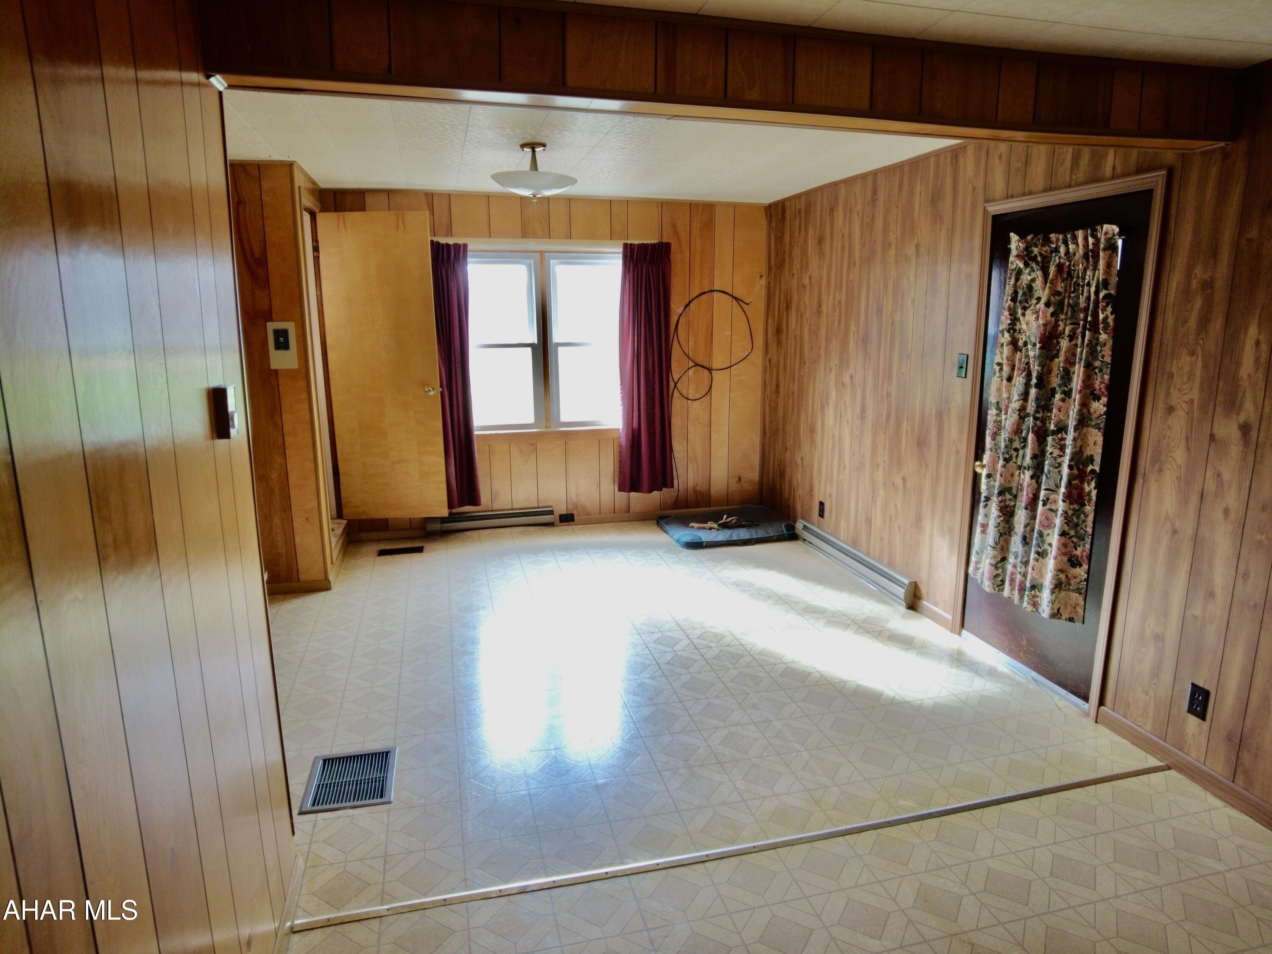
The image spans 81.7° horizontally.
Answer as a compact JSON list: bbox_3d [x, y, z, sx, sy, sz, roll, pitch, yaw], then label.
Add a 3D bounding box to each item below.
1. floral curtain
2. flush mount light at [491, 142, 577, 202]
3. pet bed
[{"bbox_3d":[1.704,-0.228,3.059,0.100,1.560,0.680,-3,12,-14],"label":"floral curtain"},{"bbox_3d":[-0.509,-1.518,3.686,0.425,0.265,0.425,-3,12,-14],"label":"flush mount light"},{"bbox_3d":[0.692,0.372,5.609,0.910,0.090,0.720,-3,12,-14],"label":"pet bed"}]

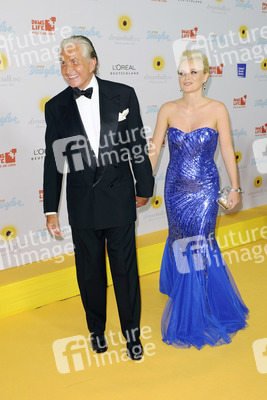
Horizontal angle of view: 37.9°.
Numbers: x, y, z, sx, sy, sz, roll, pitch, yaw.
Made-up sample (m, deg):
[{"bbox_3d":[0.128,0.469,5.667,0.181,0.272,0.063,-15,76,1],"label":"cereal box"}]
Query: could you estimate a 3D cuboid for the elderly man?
[{"bbox_3d":[-0.185,0.013,2.243,0.610,1.810,0.440,-2,13,8],"label":"elderly man"}]

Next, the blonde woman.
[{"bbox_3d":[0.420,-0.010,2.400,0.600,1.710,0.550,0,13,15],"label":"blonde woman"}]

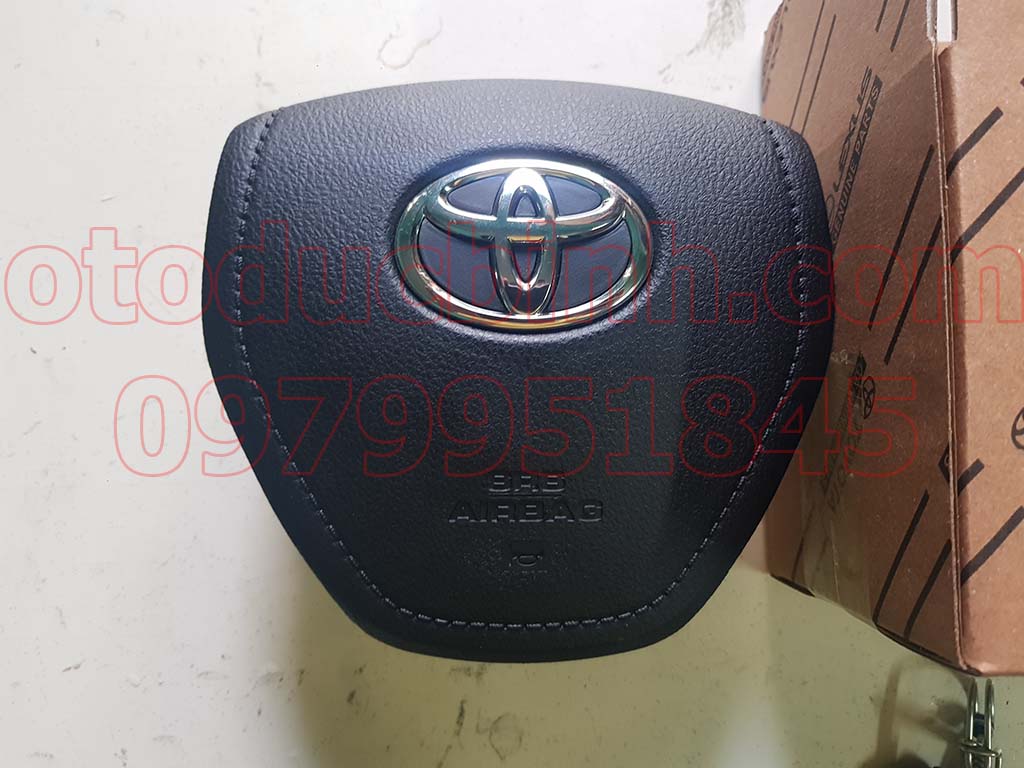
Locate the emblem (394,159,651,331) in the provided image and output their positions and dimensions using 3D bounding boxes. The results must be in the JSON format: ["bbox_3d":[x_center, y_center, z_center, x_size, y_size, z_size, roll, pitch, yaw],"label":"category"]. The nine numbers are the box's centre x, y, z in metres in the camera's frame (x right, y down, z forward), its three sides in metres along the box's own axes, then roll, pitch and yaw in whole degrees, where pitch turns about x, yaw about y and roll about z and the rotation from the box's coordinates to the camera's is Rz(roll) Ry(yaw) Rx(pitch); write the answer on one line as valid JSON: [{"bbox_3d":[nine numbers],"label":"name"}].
[{"bbox_3d":[0.003,-0.037,0.202,0.066,0.008,0.044,-1,87,0],"label":"emblem"}]

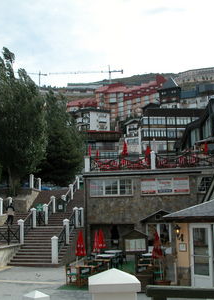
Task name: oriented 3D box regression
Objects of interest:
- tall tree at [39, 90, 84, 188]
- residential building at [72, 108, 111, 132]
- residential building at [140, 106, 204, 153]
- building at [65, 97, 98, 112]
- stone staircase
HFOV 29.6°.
[{"bbox_3d":[-5.963,-1.383,51.859,5.800,12.350,5.800,-1,-8,0],"label":"tall tree"},{"bbox_3d":[-7.129,-12.878,186.000,12.500,11.500,12.500,4,-10,-34],"label":"residential building"},{"bbox_3d":[15.173,-3.905,102.419,16.500,11.700,11.000,0,-8,-6],"label":"residential building"},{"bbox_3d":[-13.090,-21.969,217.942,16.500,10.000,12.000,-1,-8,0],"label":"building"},{"bbox_3d":[-4.200,4.705,29.500,4.500,4.700,18.500,-2,-8,3],"label":"stone staircase"}]

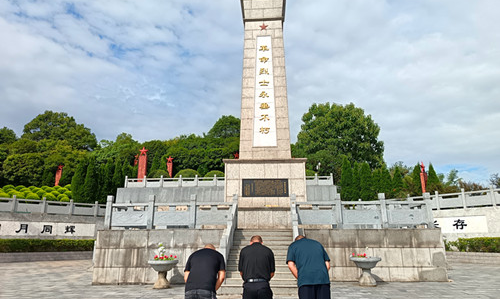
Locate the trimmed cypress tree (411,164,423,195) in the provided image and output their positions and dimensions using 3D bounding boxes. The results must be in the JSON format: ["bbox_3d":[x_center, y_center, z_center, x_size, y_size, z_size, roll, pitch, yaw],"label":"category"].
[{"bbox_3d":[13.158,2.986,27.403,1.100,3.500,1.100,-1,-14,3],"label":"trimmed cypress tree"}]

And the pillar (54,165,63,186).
[{"bbox_3d":[-20.894,3.049,37.592,0.750,2.900,0.550,3,-14,-12],"label":"pillar"}]

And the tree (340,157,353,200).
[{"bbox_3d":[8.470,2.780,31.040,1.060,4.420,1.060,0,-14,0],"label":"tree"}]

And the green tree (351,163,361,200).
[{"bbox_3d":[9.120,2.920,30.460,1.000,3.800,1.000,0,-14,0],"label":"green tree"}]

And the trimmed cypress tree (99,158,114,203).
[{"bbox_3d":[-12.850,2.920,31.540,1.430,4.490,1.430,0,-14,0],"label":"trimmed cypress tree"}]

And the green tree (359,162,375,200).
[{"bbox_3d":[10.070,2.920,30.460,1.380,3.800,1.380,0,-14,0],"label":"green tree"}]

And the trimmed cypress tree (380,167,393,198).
[{"bbox_3d":[11.410,2.900,29.400,1.000,3.330,1.000,0,-14,0],"label":"trimmed cypress tree"}]

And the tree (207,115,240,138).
[{"bbox_3d":[-3.491,-1.779,59.473,8.000,7.500,8.000,-1,-14,3],"label":"tree"}]

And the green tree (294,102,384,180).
[{"bbox_3d":[10.698,-0.203,43.820,10.200,11.000,9.800,-1,-14,3],"label":"green tree"}]

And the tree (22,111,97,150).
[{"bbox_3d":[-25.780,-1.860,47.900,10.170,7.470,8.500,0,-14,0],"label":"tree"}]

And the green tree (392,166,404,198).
[{"bbox_3d":[12.200,2.940,28.880,1.150,3.100,1.150,0,-14,0],"label":"green tree"}]

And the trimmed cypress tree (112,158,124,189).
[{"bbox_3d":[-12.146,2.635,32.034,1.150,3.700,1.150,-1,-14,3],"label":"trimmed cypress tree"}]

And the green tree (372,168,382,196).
[{"bbox_3d":[10.500,3.141,28.549,1.000,3.200,1.000,-1,-14,3],"label":"green tree"}]

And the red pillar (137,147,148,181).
[{"bbox_3d":[-10.220,1.500,33.430,0.800,3.590,0.550,0,-14,-3],"label":"red pillar"}]

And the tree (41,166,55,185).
[{"bbox_3d":[-21.040,3.030,36.310,1.450,2.540,1.450,0,-14,0],"label":"tree"}]

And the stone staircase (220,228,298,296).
[{"bbox_3d":[0.295,3.581,11.580,2.250,1.850,3.500,-1,-14,3],"label":"stone staircase"}]

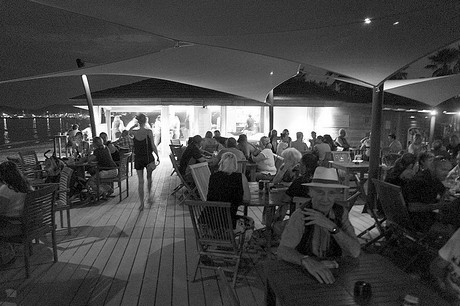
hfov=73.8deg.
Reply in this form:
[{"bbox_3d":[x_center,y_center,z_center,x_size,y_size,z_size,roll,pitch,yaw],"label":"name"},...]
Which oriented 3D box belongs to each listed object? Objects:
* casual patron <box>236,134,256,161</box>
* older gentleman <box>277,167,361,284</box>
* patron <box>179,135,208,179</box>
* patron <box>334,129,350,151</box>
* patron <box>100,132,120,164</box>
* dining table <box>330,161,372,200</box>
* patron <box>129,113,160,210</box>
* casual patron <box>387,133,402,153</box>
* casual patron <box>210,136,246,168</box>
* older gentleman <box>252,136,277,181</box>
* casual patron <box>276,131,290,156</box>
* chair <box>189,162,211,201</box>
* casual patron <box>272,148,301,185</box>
[{"bbox_3d":[0.360,0.236,6.473,0.700,1.240,0.480,6,9,41],"label":"casual patron"},{"bbox_3d":[0.580,0.744,2.059,0.570,1.310,0.780,1,7,9],"label":"older gentleman"},{"bbox_3d":[-0.760,0.255,6.522,0.680,1.260,0.500,-1,7,-11],"label":"patron"},{"bbox_3d":[3.240,-0.034,8.855,0.520,1.330,0.700,1,7,6],"label":"patron"},{"bbox_3d":[-2.720,0.184,6.870,0.720,1.250,0.460,2,7,17],"label":"patron"},{"bbox_3d":[2.420,0.584,5.936,0.800,0.740,0.740,1,7,9],"label":"dining table"},{"bbox_3d":[-1.540,0.160,5.474,0.560,1.690,0.480,-1,7,-9],"label":"patron"},{"bbox_3d":[4.220,0.089,8.013,0.680,1.250,0.460,1,7,5],"label":"casual patron"},{"bbox_3d":[0.000,0.321,5.758,0.600,1.240,0.750,-1,7,-6],"label":"casual patron"},{"bbox_3d":[0.640,0.318,6.077,0.750,1.270,0.500,2,7,14],"label":"older gentleman"},{"bbox_3d":[1.300,0.091,7.564,0.700,1.270,0.480,7,10,45],"label":"casual patron"},{"bbox_3d":[-0.270,0.649,4.827,0.580,0.900,0.480,4,7,28],"label":"chair"},{"bbox_3d":[0.800,0.527,4.242,0.500,1.190,0.700,6,9,41],"label":"casual patron"}]

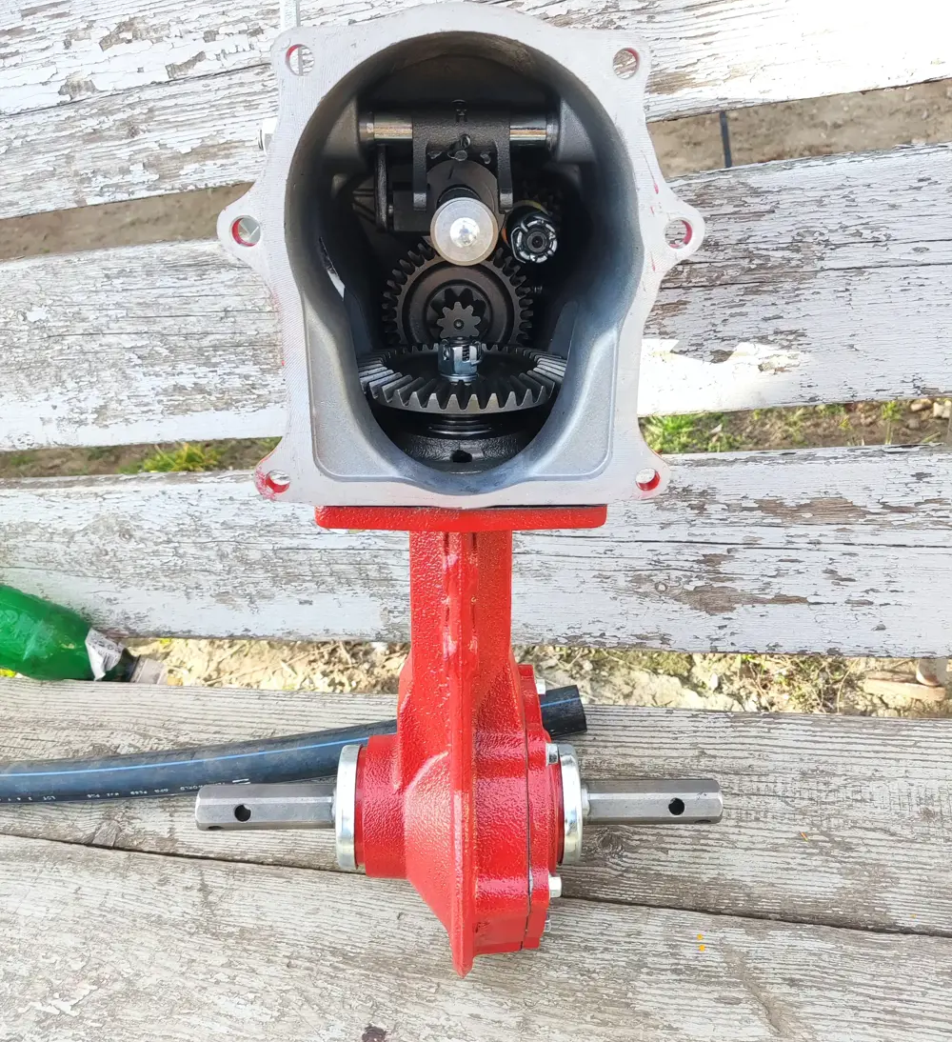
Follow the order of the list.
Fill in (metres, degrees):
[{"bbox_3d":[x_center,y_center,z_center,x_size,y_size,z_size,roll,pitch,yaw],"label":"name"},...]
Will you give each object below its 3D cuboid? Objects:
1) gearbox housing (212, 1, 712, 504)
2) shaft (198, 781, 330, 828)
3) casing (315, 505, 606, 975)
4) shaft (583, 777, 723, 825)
[{"bbox_3d":[-0.008,-0.124,0.445,0.186,0.192,0.155,0,23,-2],"label":"gearbox housing"},{"bbox_3d":[-0.123,0.167,0.557,0.081,0.025,0.025,0,23,-2],"label":"shaft"},{"bbox_3d":[-0.009,0.110,0.536,0.138,0.305,0.165,0,23,-2],"label":"casing"},{"bbox_3d":[0.105,0.166,0.563,0.083,0.025,0.025,0,23,-2],"label":"shaft"}]

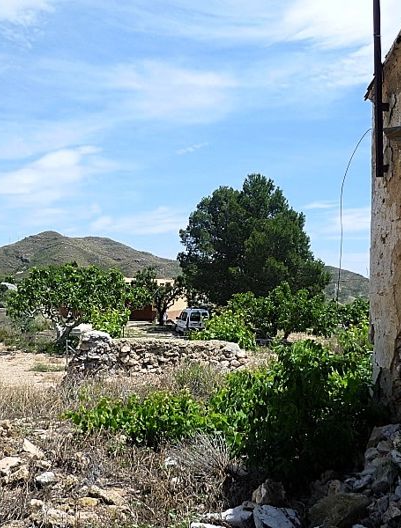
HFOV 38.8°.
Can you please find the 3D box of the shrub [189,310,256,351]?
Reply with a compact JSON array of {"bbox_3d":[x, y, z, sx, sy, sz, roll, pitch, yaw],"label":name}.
[{"bbox_3d":[0.928,2.683,23.000,2.660,1.610,2.300,0,-3,0],"label":"shrub"}]

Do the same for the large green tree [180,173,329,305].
[{"bbox_3d":[4.463,-1.305,48.000,12.630,12.460,12.000,0,-3,0],"label":"large green tree"}]

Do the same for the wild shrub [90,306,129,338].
[{"bbox_3d":[-4.071,2.617,25.500,1.700,1.430,1.500,0,-3,0],"label":"wild shrub"}]

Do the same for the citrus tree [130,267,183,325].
[{"bbox_3d":[-3.747,2.695,48.000,4.630,4.970,4.400,0,-3,0],"label":"citrus tree"}]

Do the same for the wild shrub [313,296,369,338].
[{"bbox_3d":[6.726,2.487,27.000,2.840,1.890,2.500,0,-3,0],"label":"wild shrub"}]

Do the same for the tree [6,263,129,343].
[{"bbox_3d":[-6.183,1.790,26.500,5.670,3.720,5.300,0,-3,0],"label":"tree"}]

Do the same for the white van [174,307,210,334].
[{"bbox_3d":[-0.612,4.208,41.500,1.700,1.820,4.100,1,-3,-12],"label":"white van"}]

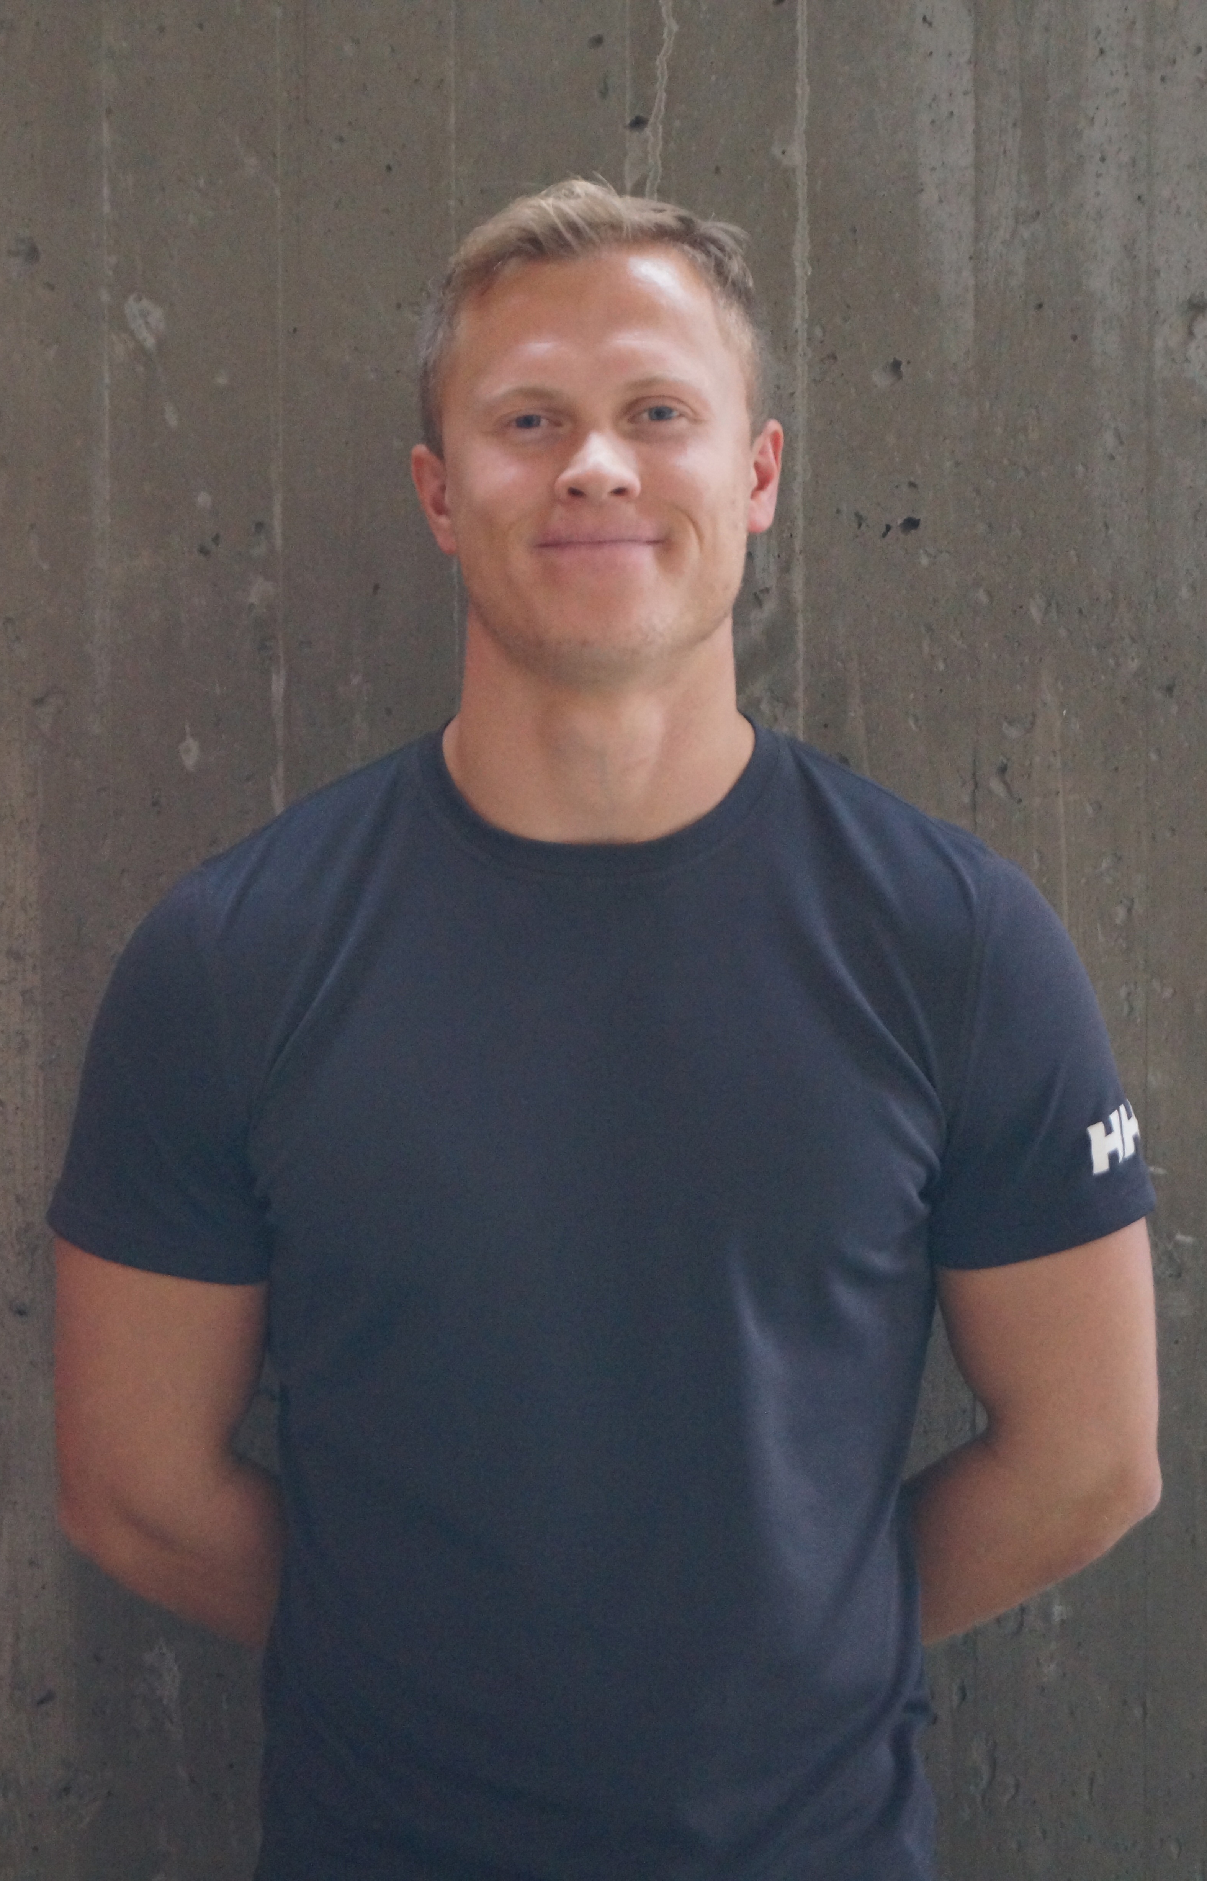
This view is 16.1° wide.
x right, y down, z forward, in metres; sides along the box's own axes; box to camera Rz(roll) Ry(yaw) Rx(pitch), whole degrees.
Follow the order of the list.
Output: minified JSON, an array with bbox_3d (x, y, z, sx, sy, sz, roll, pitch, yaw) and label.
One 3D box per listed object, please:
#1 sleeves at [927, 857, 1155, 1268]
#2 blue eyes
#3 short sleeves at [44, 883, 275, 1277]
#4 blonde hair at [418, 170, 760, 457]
[{"bbox_3d":[0.221,0.061,2.160,0.115,0.207,0.150,0,0,0],"label":"sleeves"},{"bbox_3d":[-0.004,-0.253,2.070,0.085,0.013,0.020,-3,-3,0],"label":"blue eyes"},{"bbox_3d":[-0.224,0.070,2.160,0.115,0.207,0.150,0,0,0],"label":"short sleeves"},{"bbox_3d":[-0.005,-0.302,2.150,0.175,0.165,0.205,-3,-3,0],"label":"blonde hair"}]

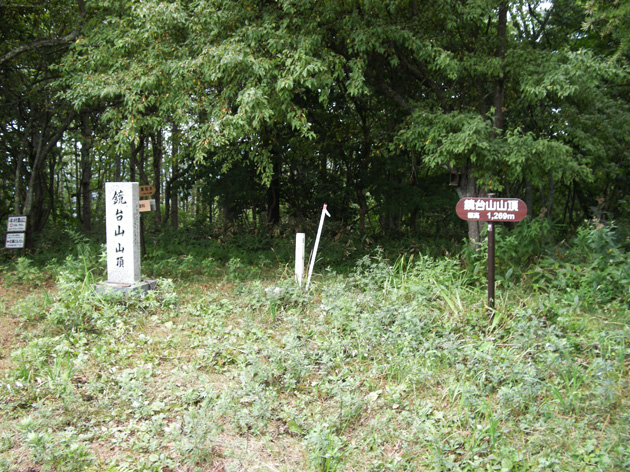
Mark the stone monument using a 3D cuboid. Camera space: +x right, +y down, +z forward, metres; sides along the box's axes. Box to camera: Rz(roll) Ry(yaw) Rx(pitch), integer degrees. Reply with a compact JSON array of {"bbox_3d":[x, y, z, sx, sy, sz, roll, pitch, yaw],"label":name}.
[{"bbox_3d":[-2.303,0.036,8.200,0.510,1.320,0.500,0,4,12],"label":"stone monument"}]

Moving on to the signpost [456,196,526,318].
[{"bbox_3d":[1.877,0.207,7.150,0.720,1.280,0.090,1,4,16],"label":"signpost"}]

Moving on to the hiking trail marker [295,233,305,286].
[{"bbox_3d":[-0.196,0.309,8.500,0.084,0.700,0.084,3,4,22],"label":"hiking trail marker"}]

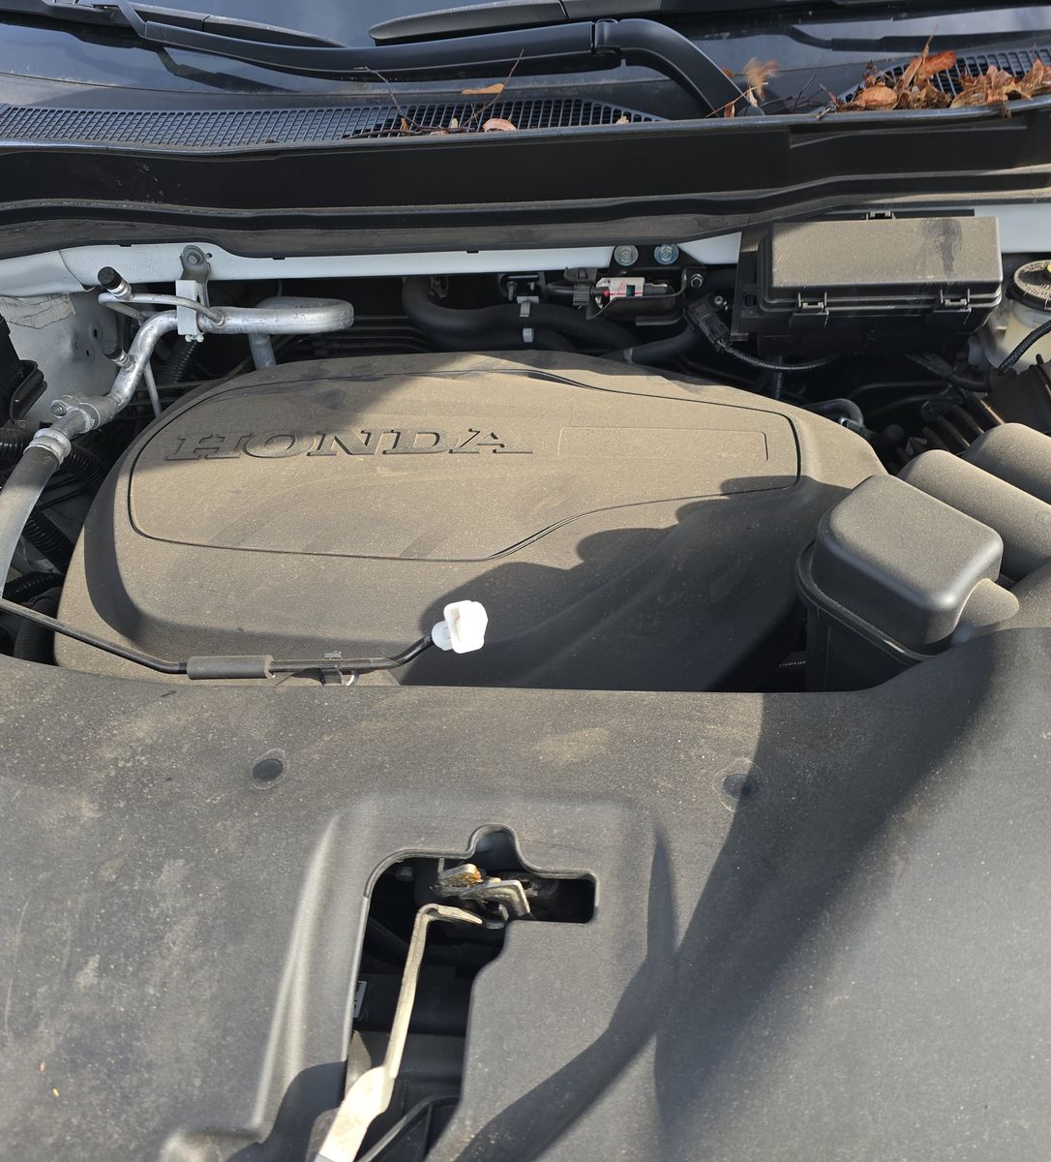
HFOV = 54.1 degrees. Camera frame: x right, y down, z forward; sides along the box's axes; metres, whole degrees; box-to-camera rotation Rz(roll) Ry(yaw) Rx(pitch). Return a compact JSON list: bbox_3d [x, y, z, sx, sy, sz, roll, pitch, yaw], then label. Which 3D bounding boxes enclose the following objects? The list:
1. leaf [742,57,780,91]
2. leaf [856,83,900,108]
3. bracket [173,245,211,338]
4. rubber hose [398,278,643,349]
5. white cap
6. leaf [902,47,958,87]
[{"bbox_3d":[0.207,-0.445,0.905,0.031,0.026,0.020,1,45,7],"label":"leaf"},{"bbox_3d":[0.307,-0.424,0.900,0.038,0.017,0.024,1,45,7],"label":"leaf"},{"bbox_3d":[-0.297,-0.258,0.920,0.031,0.072,0.036,1,45,7],"label":"bracket"},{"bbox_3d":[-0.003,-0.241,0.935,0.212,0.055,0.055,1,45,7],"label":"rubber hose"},{"bbox_3d":[-0.043,0.031,0.680,0.036,0.029,0.027,1,45,7],"label":"white cap"},{"bbox_3d":[0.355,-0.451,0.905,0.047,0.029,0.028,1,45,7],"label":"leaf"}]

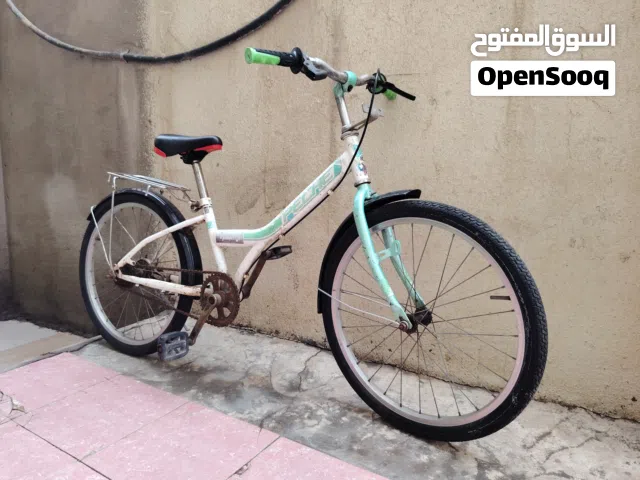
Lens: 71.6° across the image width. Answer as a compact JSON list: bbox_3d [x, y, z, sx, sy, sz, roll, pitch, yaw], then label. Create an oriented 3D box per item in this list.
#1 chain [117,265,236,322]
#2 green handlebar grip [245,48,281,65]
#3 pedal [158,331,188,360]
[{"bbox_3d":[-0.467,0.162,1.395,0.540,0.150,0.022,5,4,29],"label":"chain"},{"bbox_3d":[-0.120,-0.392,0.952,0.079,0.031,0.031,-14,15,-38],"label":"green handlebar grip"},{"bbox_3d":[-0.421,0.304,1.268,0.028,0.064,0.096,-5,0,29],"label":"pedal"}]

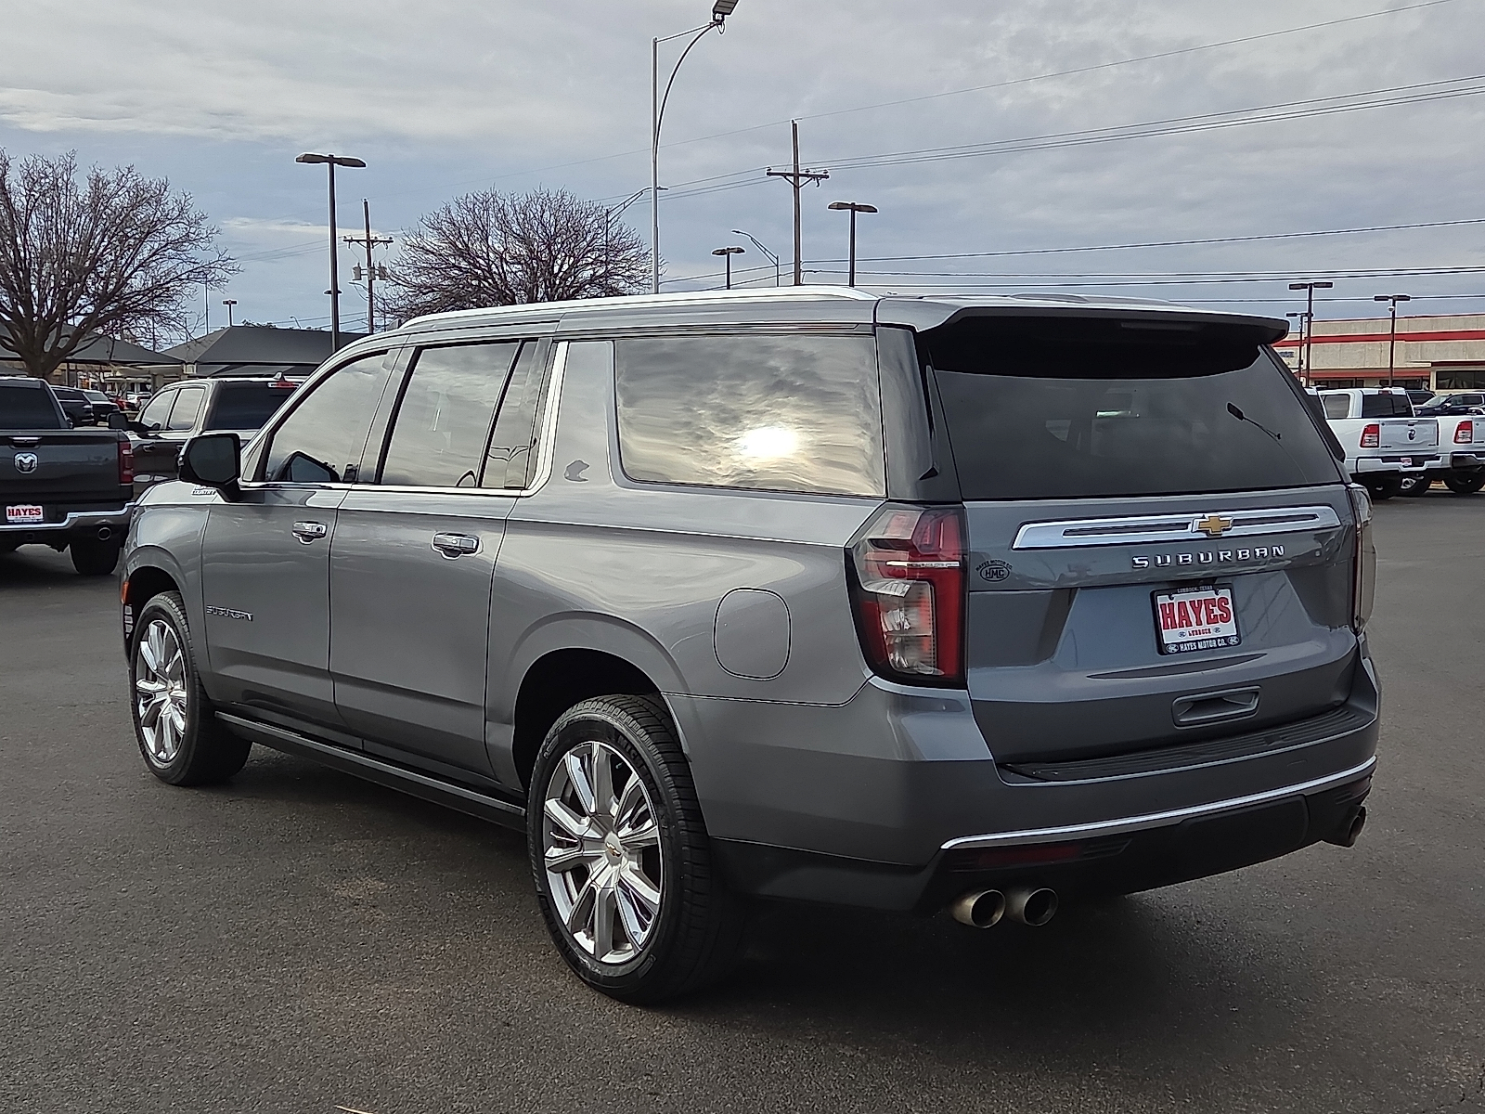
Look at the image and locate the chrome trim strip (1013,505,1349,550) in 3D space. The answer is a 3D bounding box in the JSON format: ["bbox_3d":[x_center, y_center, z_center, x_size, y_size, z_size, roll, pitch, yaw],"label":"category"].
[{"bbox_3d":[1.125,-0.076,4.191,1.270,0.065,0.070,-4,6,-38],"label":"chrome trim strip"}]

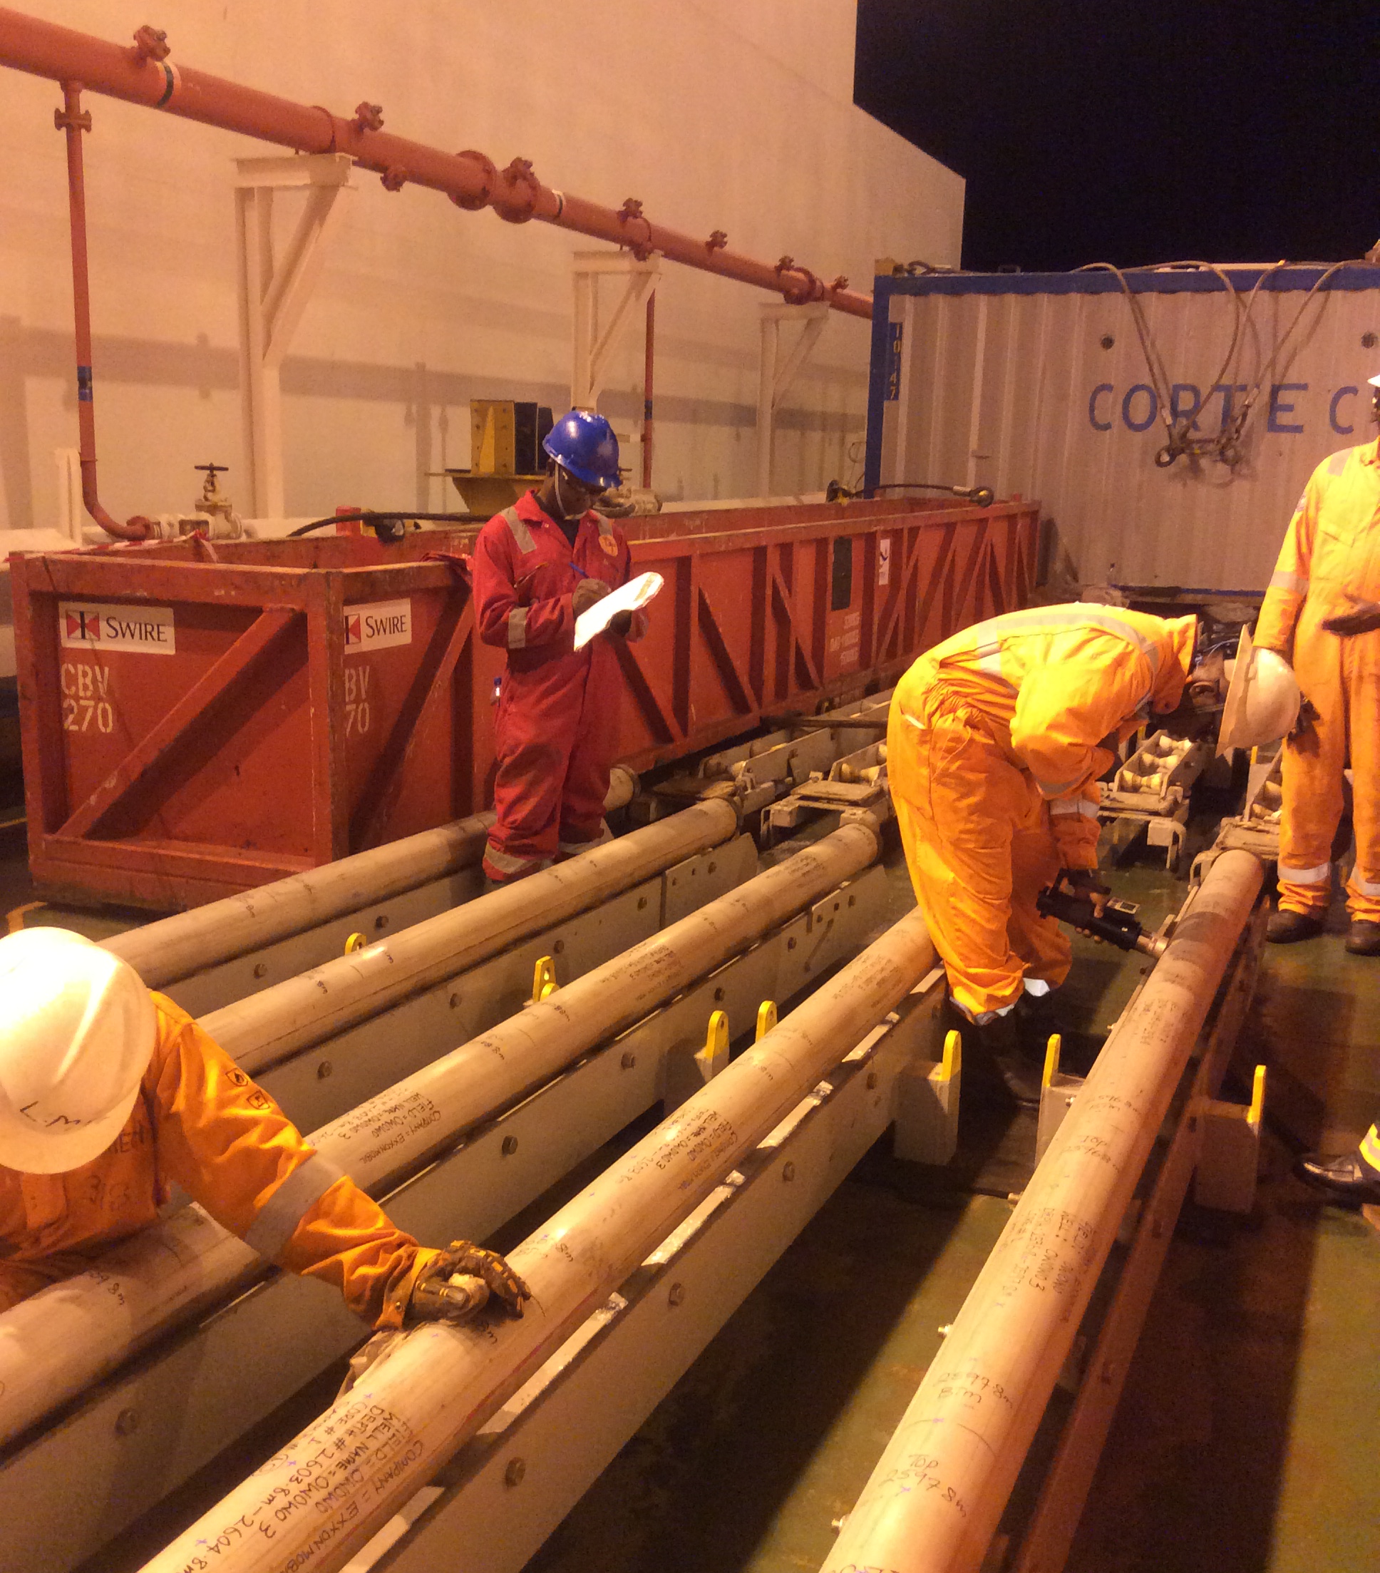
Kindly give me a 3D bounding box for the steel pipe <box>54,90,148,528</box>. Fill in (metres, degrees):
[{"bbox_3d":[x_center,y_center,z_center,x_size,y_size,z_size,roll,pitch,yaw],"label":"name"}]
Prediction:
[{"bbox_3d":[-2.659,-2.130,7.790,0.155,1.981,0.479,6,12,21],"label":"steel pipe"}]

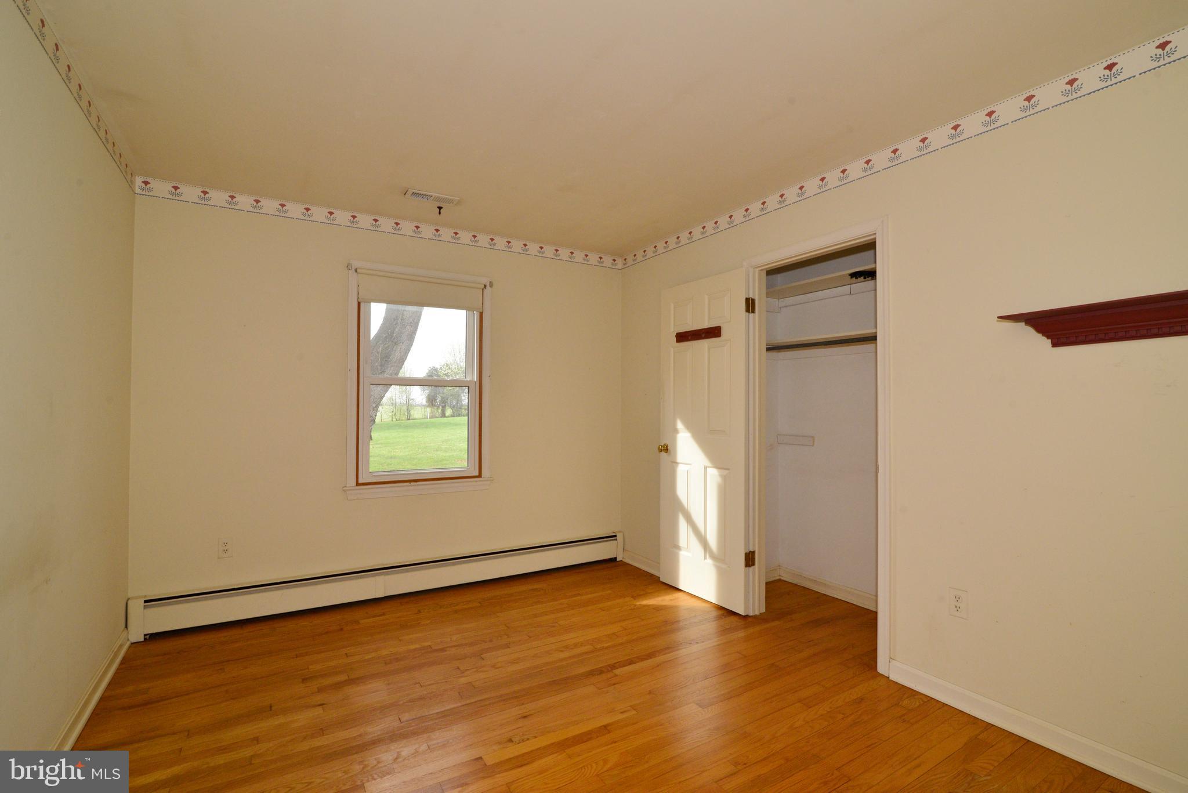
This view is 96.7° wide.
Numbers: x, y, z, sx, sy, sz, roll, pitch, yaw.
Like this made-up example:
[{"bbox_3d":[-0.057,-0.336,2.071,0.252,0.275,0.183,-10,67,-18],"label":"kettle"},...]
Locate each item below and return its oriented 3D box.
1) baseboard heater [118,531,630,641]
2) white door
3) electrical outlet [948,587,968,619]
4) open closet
[{"bbox_3d":[-1.085,1.169,3.463,3.000,0.210,0.070,1,-1,-30],"label":"baseboard heater"},{"bbox_3d":[0.696,0.263,3.405,0.042,2.035,0.729,1,-1,-34],"label":"white door"},{"bbox_3d":[1.505,0.855,2.182,0.010,0.115,0.070,1,-1,-32],"label":"electrical outlet"},{"bbox_3d":[1.354,0.244,3.150,0.715,2.106,1.160,1,-1,-32],"label":"open closet"}]

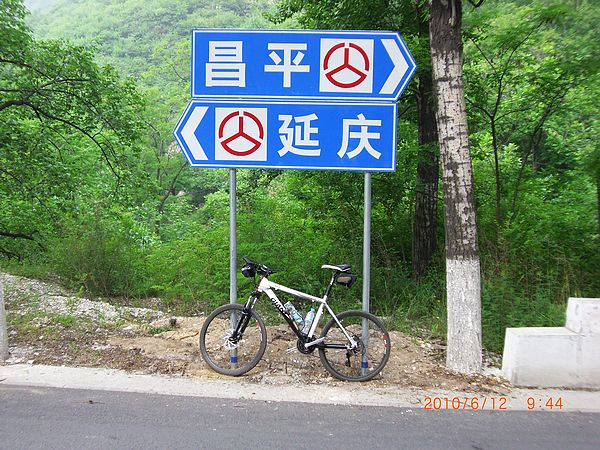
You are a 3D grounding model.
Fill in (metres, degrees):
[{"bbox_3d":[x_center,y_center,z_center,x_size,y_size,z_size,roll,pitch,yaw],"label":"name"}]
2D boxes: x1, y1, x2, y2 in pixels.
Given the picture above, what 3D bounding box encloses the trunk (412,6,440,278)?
[{"bbox_3d":[1.752,-1.101,13.200,0.350,3.900,0.350,1,2,0],"label":"trunk"}]

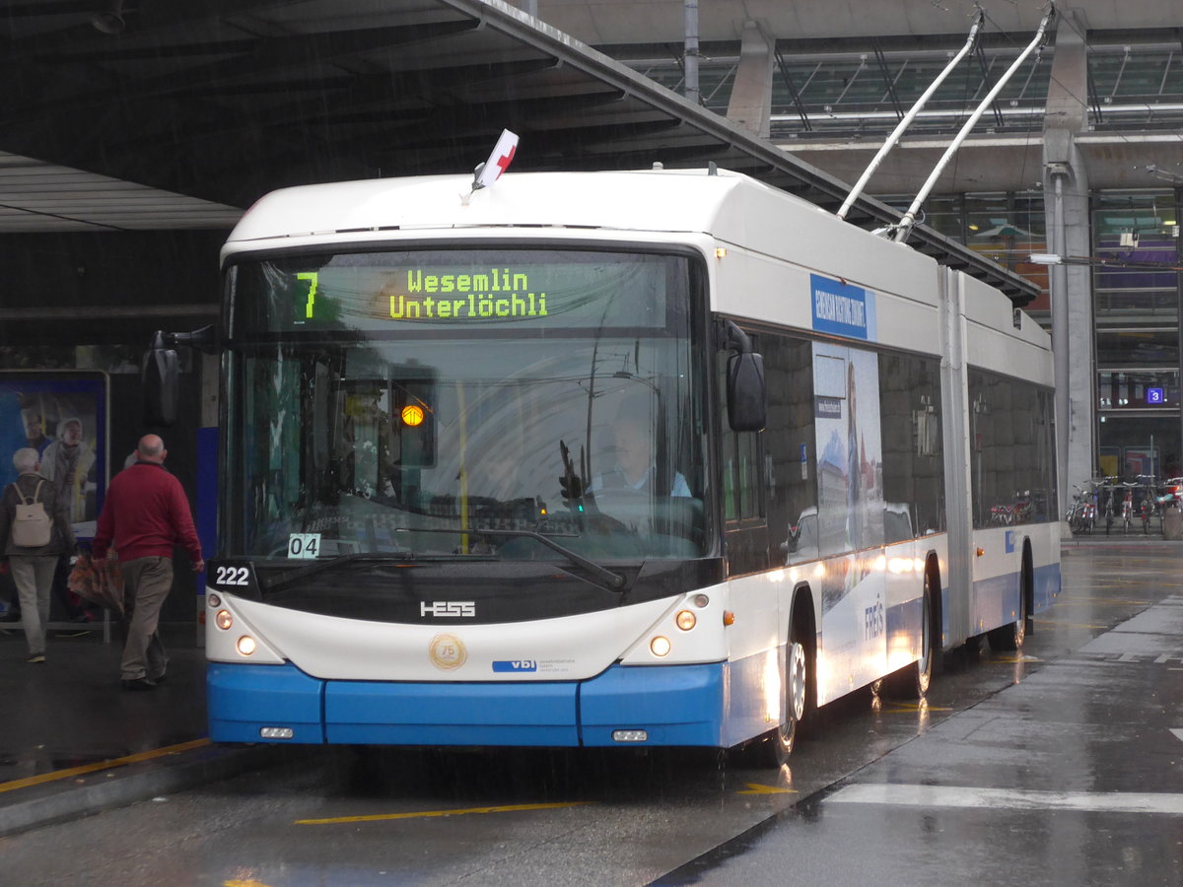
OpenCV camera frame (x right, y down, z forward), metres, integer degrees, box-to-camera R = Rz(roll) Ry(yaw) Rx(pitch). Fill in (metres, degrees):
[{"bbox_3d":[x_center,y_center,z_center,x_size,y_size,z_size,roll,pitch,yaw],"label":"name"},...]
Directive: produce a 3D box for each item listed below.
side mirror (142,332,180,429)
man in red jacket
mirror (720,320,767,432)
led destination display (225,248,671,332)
[{"bbox_3d":[-2.051,-0.303,17.920,0.155,0.440,0.120,-1,0,19],"label":"side mirror"},{"bbox_3d":[-2.935,0.777,24.900,0.640,1.670,0.500,-1,0,9],"label":"man in red jacket"},{"bbox_3d":[0.709,-0.314,17.450,0.210,0.520,0.180,-1,0,5],"label":"mirror"},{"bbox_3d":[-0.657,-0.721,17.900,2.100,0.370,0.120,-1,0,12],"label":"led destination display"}]

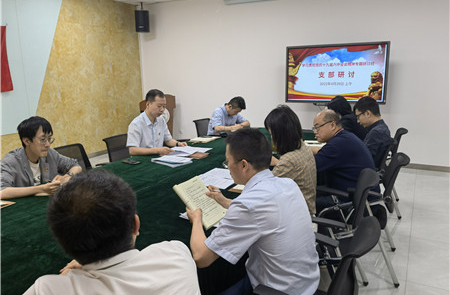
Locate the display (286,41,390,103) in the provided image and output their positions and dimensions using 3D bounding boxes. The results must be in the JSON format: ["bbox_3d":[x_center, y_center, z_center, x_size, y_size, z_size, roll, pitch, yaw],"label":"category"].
[{"bbox_3d":[1.728,-1.153,5.526,1.540,0.900,0.090,6,14,29],"label":"display"}]

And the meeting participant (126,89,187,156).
[{"bbox_3d":[-0.624,0.079,3.399,0.640,1.270,0.540,6,14,29],"label":"meeting participant"}]

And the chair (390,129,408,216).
[{"bbox_3d":[1.695,0.232,3.934,0.600,0.910,0.600,4,13,24],"label":"chair"}]

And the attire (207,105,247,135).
[{"bbox_3d":[0.047,-0.222,4.439,0.520,0.670,0.530,6,14,29],"label":"attire"}]

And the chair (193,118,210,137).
[{"bbox_3d":[-0.095,0.055,4.981,0.600,0.900,0.600,-12,16,-41],"label":"chair"}]

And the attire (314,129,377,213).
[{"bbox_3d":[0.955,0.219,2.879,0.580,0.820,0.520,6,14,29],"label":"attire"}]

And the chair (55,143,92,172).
[{"bbox_3d":[-1.328,0.471,3.175,0.600,0.900,0.600,9,16,39],"label":"chair"}]

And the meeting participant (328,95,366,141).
[{"bbox_3d":[1.352,0.034,4.110,0.780,1.250,0.520,5,13,25],"label":"meeting participant"}]

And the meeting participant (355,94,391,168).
[{"bbox_3d":[1.208,0.147,3.454,0.780,1.300,0.520,4,13,25],"label":"meeting participant"}]

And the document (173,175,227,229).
[{"bbox_3d":[-0.133,0.300,1.960,0.280,0.020,0.205,50,38,12],"label":"document"}]

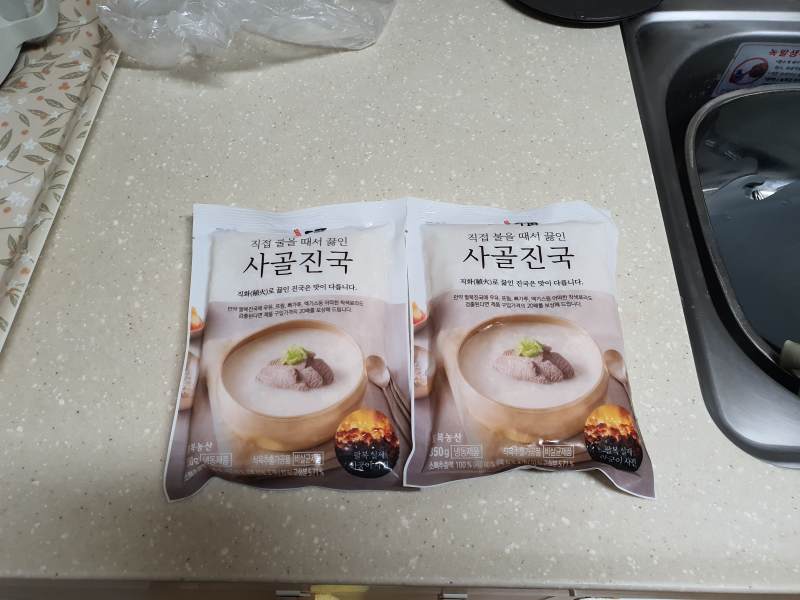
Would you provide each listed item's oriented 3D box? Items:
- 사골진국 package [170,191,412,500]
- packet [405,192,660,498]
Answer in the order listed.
[{"bbox_3d":[-0.075,0.021,0.430,0.170,0.028,0.226,-2,65,-1],"label":"사골진국 package"},{"bbox_3d":[0.087,0.019,0.430,0.163,0.028,0.229,0,65,0],"label":"packet"}]

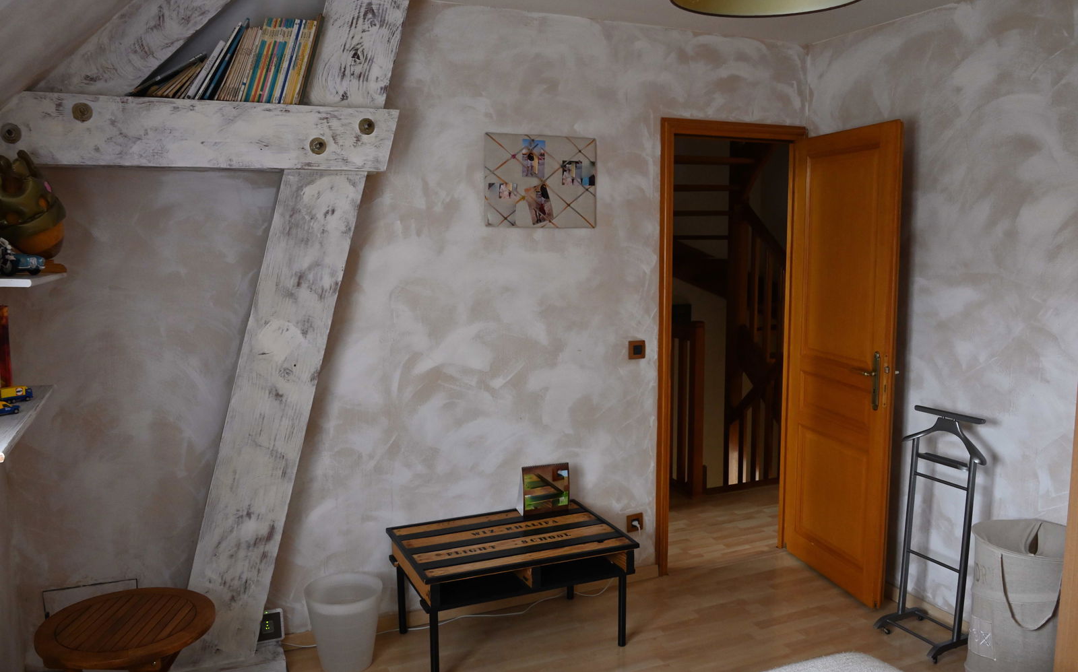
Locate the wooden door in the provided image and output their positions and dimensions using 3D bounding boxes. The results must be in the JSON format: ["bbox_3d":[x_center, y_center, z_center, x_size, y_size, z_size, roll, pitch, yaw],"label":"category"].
[{"bbox_3d":[1.360,0.115,3.812,0.040,2.035,0.710,-2,7,-17],"label":"wooden door"}]

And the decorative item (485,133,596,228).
[{"bbox_3d":[0.015,-0.639,3.474,0.511,0.381,0.022,-3,7,-25],"label":"decorative item"}]

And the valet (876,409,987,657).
[{"bbox_3d":[1.548,0.745,3.240,0.302,0.937,0.373,-3,7,-25],"label":"valet"}]

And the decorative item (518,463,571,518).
[{"bbox_3d":[0.013,0.652,3.600,0.205,0.195,0.115,-2,7,-21],"label":"decorative item"}]

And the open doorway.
[{"bbox_3d":[0.907,0.062,4.019,0.827,2.117,0.111,-3,7,-25],"label":"open doorway"}]

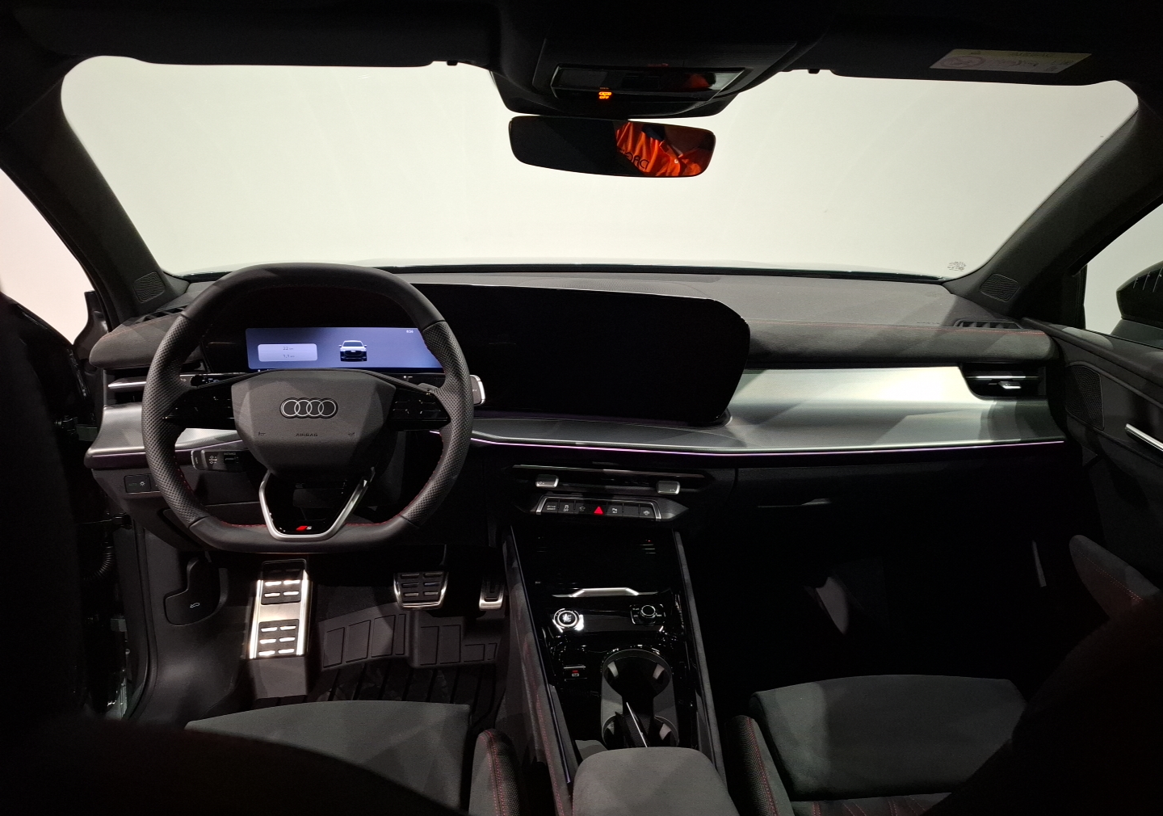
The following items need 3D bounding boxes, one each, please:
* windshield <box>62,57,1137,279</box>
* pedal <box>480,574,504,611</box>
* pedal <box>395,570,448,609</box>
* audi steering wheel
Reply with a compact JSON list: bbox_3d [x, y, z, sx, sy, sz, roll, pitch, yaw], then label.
[{"bbox_3d":[0.016,-0.282,1.119,1.340,0.110,0.700,-1,-9,-4],"label":"windshield"},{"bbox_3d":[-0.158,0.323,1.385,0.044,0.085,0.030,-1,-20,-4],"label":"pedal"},{"bbox_3d":[-0.281,0.321,1.365,0.093,0.068,0.030,-1,-15,-4],"label":"pedal"},{"bbox_3d":[-0.314,0.003,0.903,0.368,0.338,0.090,-1,-5,-4],"label":"audi steering wheel"}]

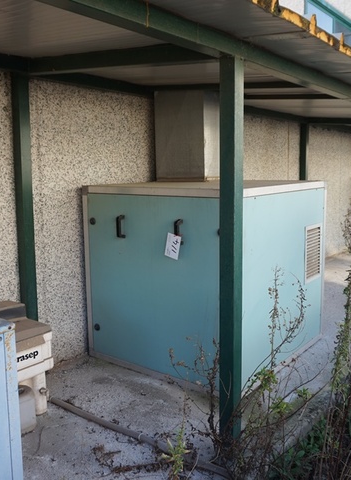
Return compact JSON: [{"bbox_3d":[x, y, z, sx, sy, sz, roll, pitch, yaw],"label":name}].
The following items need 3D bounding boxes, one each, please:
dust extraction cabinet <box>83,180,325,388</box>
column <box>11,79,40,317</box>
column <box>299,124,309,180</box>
[{"bbox_3d":[0.293,0.218,3.947,1.347,1.346,1.510,6,11,37],"label":"dust extraction cabinet"},{"bbox_3d":[-1.033,-0.042,3.362,0.082,2.169,0.082,6,11,37],"label":"column"},{"bbox_3d":[1.935,-0.637,7.236,0.082,2.197,0.082,6,11,37],"label":"column"}]

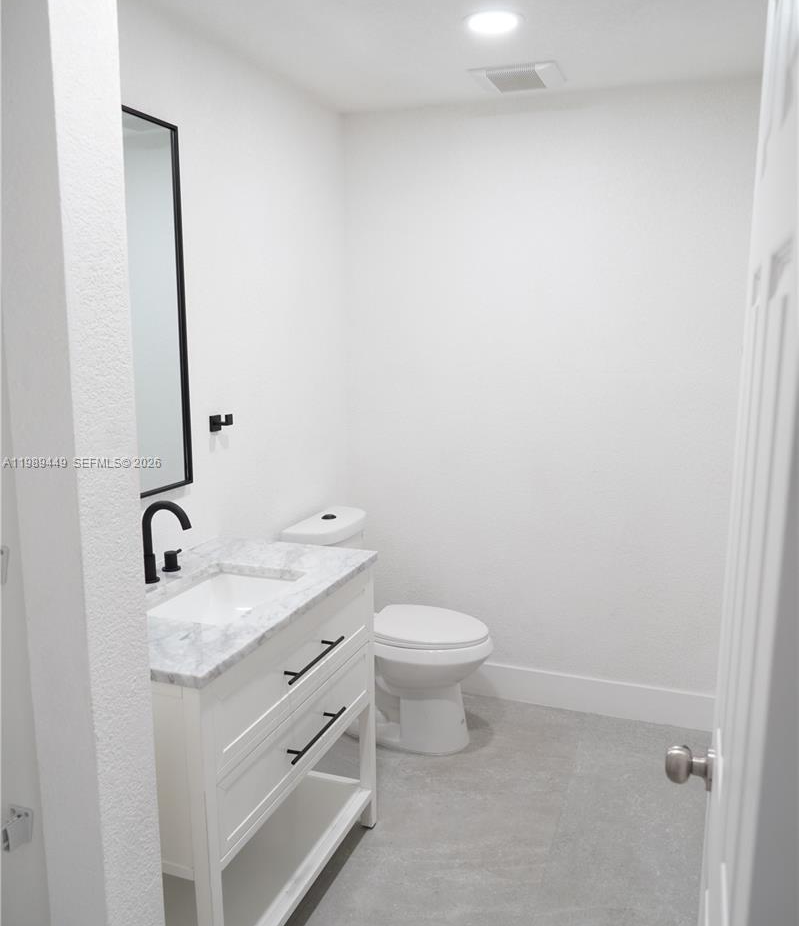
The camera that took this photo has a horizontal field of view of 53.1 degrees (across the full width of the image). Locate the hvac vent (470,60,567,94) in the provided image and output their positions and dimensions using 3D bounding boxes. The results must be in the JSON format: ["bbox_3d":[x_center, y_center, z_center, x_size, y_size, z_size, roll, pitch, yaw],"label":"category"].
[{"bbox_3d":[0.409,-1.314,2.746,0.292,0.026,0.245,3,11,20],"label":"hvac vent"}]

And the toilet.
[{"bbox_3d":[0.001,0.651,3.110,0.752,0.820,0.420,3,11,20],"label":"toilet"}]

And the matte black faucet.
[{"bbox_3d":[-0.620,0.210,2.113,0.169,0.225,0.260,3,11,20],"label":"matte black faucet"}]

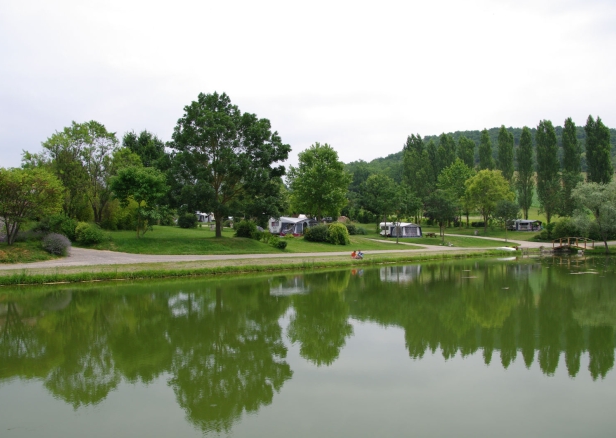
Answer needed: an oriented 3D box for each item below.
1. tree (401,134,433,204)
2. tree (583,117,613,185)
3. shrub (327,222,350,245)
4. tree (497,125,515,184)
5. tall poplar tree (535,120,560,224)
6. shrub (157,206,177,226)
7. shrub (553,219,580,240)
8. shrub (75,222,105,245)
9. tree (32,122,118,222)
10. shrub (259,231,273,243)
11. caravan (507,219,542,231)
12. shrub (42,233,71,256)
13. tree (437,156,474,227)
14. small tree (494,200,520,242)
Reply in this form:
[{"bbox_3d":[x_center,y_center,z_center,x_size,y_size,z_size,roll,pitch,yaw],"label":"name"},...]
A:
[{"bbox_3d":[28.243,-10.022,128.667,7.120,23.950,6.760,-1,-2,12],"label":"tree"},{"bbox_3d":[68.104,-11.605,115.883,5.660,25.790,5.660,-1,-2,30],"label":"tree"},{"bbox_3d":[4.227,2.079,68.500,3.330,3.190,3.230,0,-2,0],"label":"shrub"},{"bbox_3d":[45.950,-10.820,115.000,4.100,22.330,4.100,0,-2,0],"label":"tree"},{"bbox_3d":[58.021,-11.167,120.000,6.070,25.490,5.890,0,-2,0],"label":"tall poplar tree"},{"bbox_3d":[-22.375,-0.397,78.438,3.200,3.170,2.880,0,-2,-16],"label":"shrub"},{"bbox_3d":[40.630,1.660,78.000,4.200,3.470,4.000,0,-2,0],"label":"shrub"},{"bbox_3d":[-21.457,1.470,48.431,2.600,2.250,2.470,1,-2,-24],"label":"shrub"},{"bbox_3d":[-25.290,-5.080,54.000,9.180,11.360,8.900,0,-2,0],"label":"tree"},{"bbox_3d":[-4.810,2.010,56.000,1.600,1.420,1.500,0,-2,0],"label":"shrub"},{"bbox_3d":[46.640,1.370,106.000,4.600,2.400,5.000,1,-2,-30],"label":"caravan"},{"bbox_3d":[-20.565,2.130,40.500,2.380,2.050,2.300,0,-2,0],"label":"shrub"},{"bbox_3d":[34.913,-6.036,117.000,8.990,16.570,8.720,0,-2,0],"label":"tree"},{"bbox_3d":[35.517,0.445,88.000,4.630,7.480,4.490,0,-2,0],"label":"small tree"}]

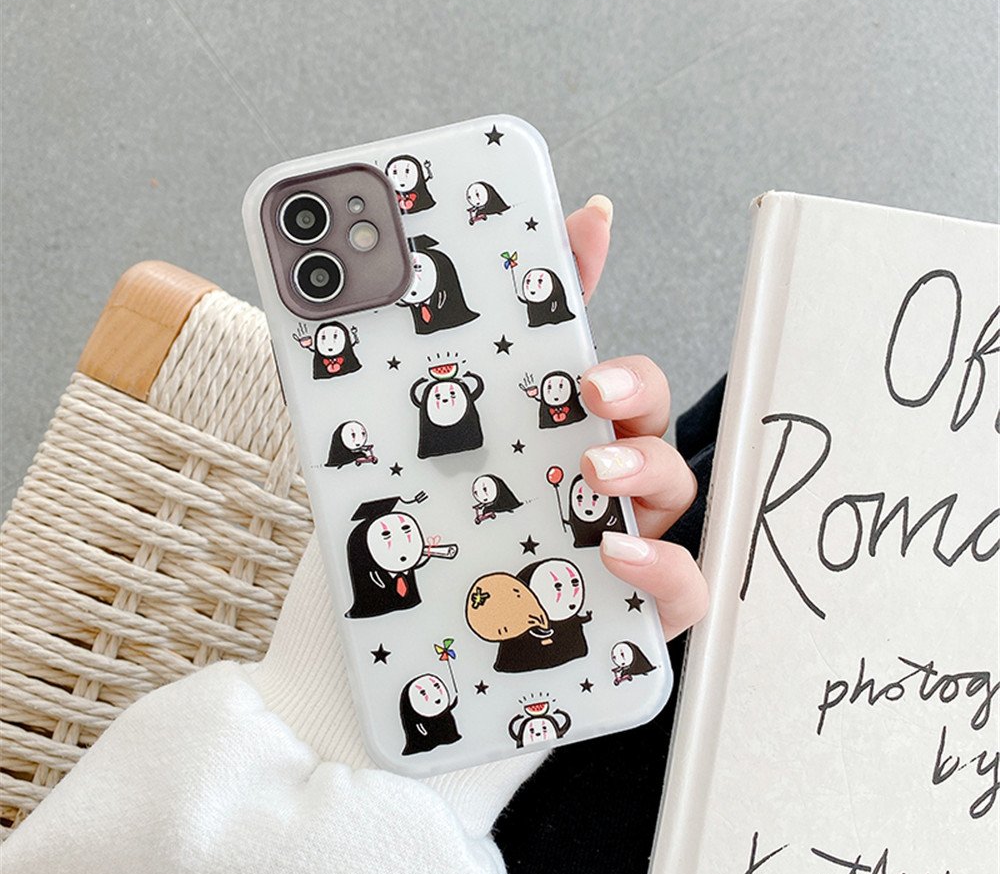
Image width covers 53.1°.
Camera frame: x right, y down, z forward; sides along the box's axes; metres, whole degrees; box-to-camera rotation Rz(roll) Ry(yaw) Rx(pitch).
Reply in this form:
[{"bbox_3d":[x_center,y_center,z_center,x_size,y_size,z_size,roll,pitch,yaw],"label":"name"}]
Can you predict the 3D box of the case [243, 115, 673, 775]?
[{"bbox_3d":[-0.010,0.002,0.240,0.075,0.011,0.150,-13,89,0],"label":"case"}]

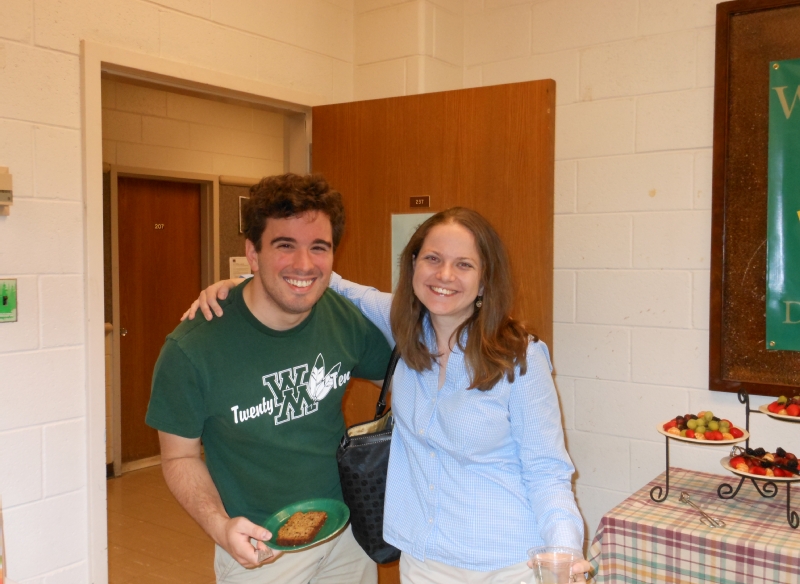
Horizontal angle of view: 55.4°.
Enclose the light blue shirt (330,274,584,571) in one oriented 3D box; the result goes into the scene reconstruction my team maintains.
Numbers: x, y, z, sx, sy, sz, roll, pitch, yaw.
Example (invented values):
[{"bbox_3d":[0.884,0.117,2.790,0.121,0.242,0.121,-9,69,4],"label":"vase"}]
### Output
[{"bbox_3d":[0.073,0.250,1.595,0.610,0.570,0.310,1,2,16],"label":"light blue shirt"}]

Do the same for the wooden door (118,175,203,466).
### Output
[{"bbox_3d":[-1.752,0.204,5.554,0.045,2.039,0.803,2,3,38],"label":"wooden door"}]

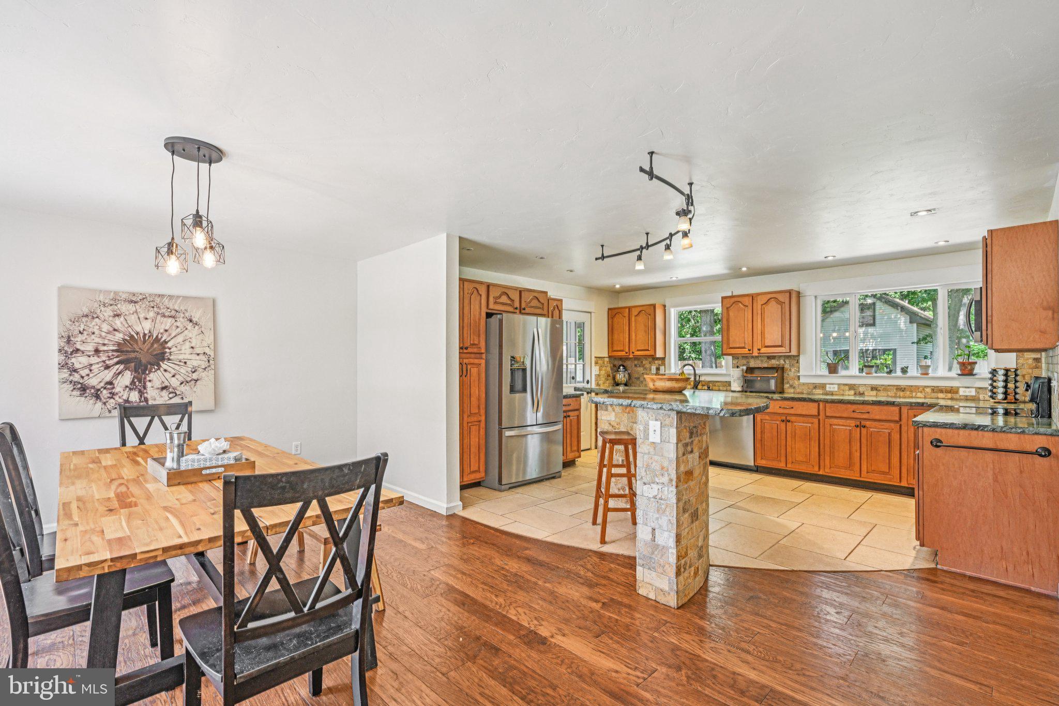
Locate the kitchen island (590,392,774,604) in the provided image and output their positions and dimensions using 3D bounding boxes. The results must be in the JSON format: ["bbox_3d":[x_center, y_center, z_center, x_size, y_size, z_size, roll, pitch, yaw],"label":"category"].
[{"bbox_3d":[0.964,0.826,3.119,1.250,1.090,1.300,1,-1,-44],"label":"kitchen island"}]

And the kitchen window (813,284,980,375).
[{"bbox_3d":[3.975,-0.223,5.105,0.120,0.940,1.530,1,-1,-44],"label":"kitchen window"}]

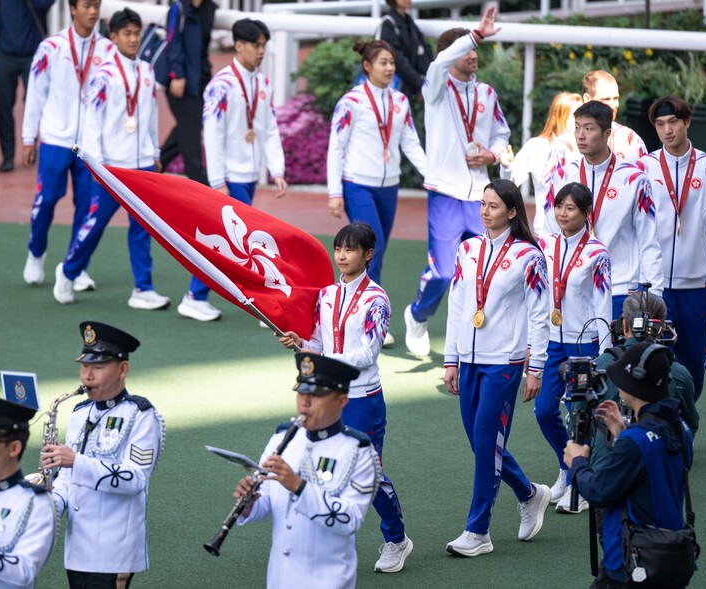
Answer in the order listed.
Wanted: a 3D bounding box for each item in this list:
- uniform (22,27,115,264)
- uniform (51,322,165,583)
[{"bbox_3d":[-1.651,-0.853,28.889,0.560,1.430,0.460,-2,11,-18],"label":"uniform"},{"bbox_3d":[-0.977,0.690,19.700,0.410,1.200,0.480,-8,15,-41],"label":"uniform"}]

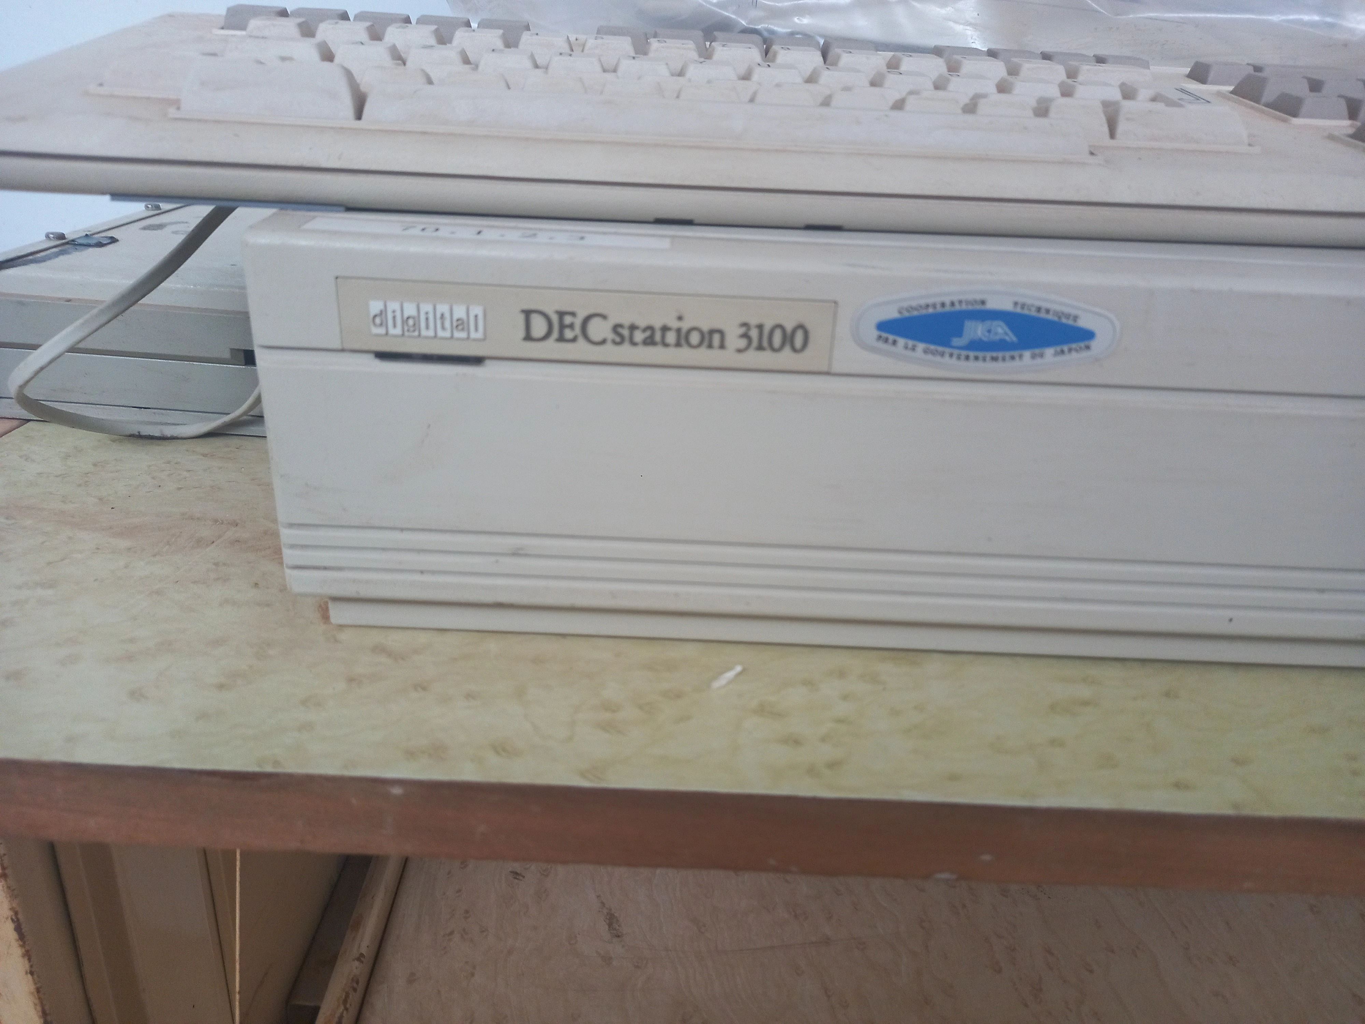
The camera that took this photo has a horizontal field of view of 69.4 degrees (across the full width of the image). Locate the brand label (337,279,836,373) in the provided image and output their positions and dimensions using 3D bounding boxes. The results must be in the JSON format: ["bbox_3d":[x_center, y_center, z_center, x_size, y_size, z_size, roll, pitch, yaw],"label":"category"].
[{"bbox_3d":[-0.020,-0.038,0.202,0.102,0.015,0.002,3,24,0],"label":"brand label"}]

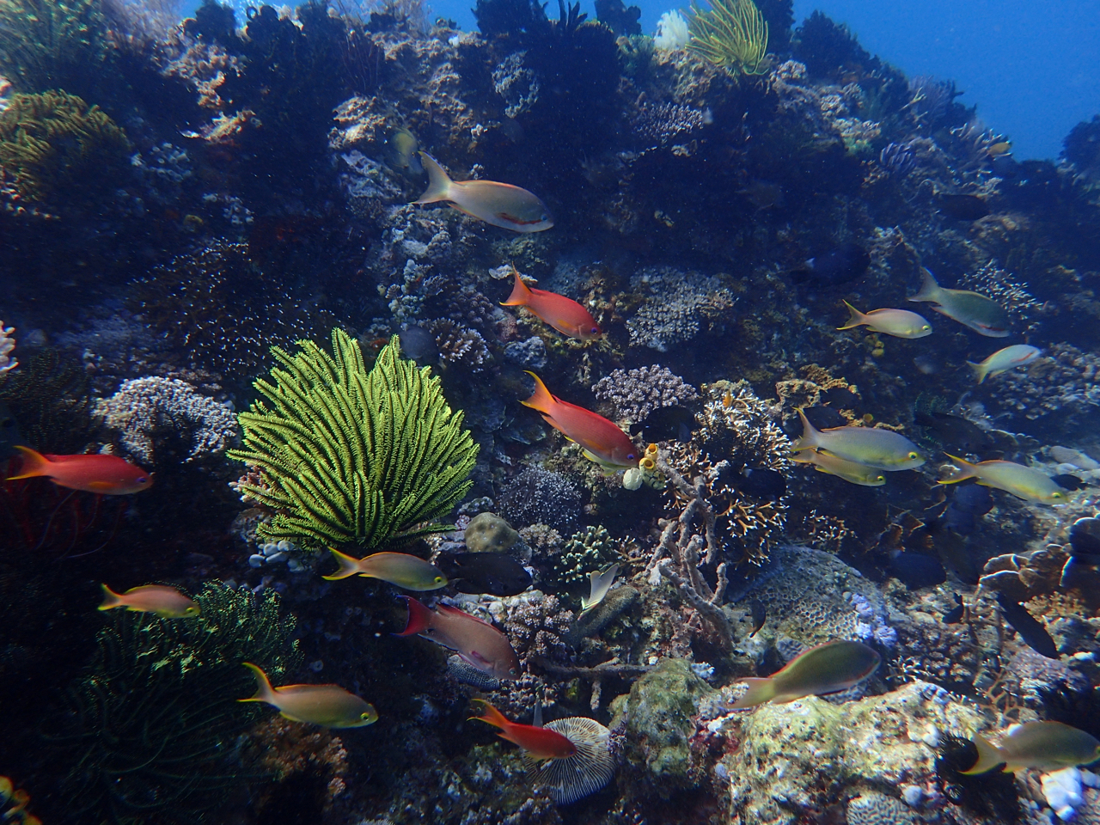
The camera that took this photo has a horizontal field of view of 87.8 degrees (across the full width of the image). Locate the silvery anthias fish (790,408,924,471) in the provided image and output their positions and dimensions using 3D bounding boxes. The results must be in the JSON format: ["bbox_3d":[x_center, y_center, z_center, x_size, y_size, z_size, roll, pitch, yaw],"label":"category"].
[{"bbox_3d":[0.376,0.033,0.700,0.150,0.053,0.023,11,12,12],"label":"silvery anthias fish"}]

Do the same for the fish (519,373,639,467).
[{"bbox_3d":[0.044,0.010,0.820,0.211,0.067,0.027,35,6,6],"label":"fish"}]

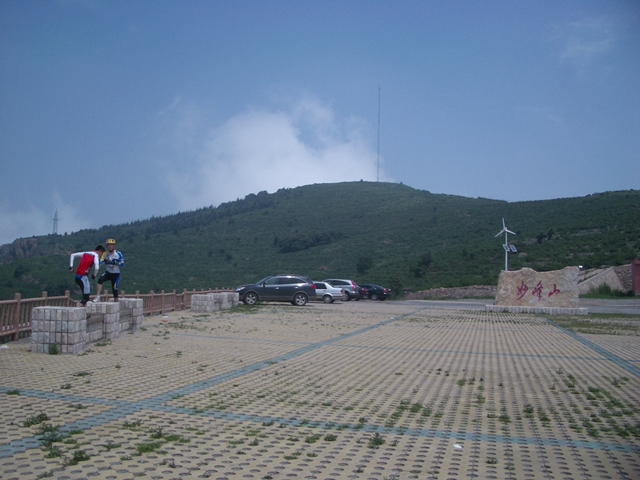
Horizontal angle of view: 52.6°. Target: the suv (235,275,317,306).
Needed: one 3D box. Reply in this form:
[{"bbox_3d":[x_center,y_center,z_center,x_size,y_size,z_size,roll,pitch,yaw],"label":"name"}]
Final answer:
[{"bbox_3d":[-2.536,2.942,38.187,4.820,1.740,1.920,2,-4,-4],"label":"suv"}]

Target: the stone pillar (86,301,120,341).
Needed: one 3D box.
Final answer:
[{"bbox_3d":[-5.247,1.919,15.366,0.680,0.830,0.780,1,-4,-3],"label":"stone pillar"}]

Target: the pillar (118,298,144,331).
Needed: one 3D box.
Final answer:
[{"bbox_3d":[-5.496,2.116,18.368,0.770,0.830,0.780,1,-4,-3],"label":"pillar"}]

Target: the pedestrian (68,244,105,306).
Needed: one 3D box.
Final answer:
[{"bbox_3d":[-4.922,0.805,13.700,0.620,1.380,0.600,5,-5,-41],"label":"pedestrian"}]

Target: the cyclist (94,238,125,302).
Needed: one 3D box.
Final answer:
[{"bbox_3d":[-5.322,0.824,16.400,0.660,1.700,0.520,2,-4,-6],"label":"cyclist"}]

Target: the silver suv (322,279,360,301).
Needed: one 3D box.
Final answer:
[{"bbox_3d":[1.019,3.891,50.535,4.520,1.680,1.820,0,-4,20],"label":"silver suv"}]

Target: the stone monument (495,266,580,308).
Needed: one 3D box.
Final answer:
[{"bbox_3d":[12.147,2.604,36.136,4.370,2.220,0.900,0,-4,24],"label":"stone monument"}]

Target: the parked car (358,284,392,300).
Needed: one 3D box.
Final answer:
[{"bbox_3d":[4.002,4.619,57.354,4.750,1.450,1.800,-1,-4,30],"label":"parked car"}]

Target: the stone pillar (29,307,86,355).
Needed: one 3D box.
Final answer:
[{"bbox_3d":[-4.968,1.726,12.421,0.800,0.830,0.780,1,-4,-3],"label":"stone pillar"}]

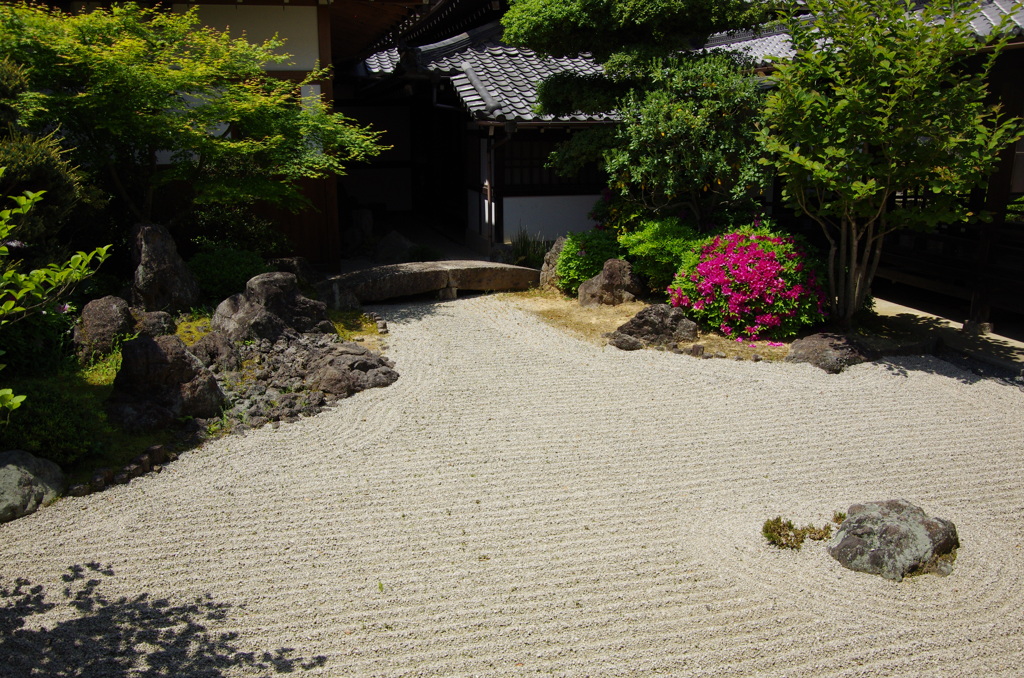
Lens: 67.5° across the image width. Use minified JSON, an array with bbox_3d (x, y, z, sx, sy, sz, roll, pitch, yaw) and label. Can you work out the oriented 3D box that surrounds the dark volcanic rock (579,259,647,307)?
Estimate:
[{"bbox_3d":[1.290,-0.771,9.972,0.832,0.557,0.665,1,15,7],"label":"dark volcanic rock"}]

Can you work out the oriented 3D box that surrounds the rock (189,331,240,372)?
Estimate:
[{"bbox_3d":[-2.662,0.088,6.751,0.462,0.334,0.393,-6,16,-21],"label":"rock"}]

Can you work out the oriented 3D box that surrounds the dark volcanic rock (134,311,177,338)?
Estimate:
[{"bbox_3d":[-3.328,-0.129,7.121,0.420,0.270,0.360,0,15,0],"label":"dark volcanic rock"}]

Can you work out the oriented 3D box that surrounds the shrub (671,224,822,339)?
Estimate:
[{"bbox_3d":[2.650,-0.695,8.446,1.703,1.151,1.567,4,15,17],"label":"shrub"}]

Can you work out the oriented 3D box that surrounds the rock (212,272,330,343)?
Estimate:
[{"bbox_3d":[-2.604,-0.397,8.216,1.240,0.638,0.930,-5,15,-17],"label":"rock"}]

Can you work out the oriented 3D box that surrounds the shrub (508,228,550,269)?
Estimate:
[{"bbox_3d":[0.259,-1.352,11.360,0.640,0.550,0.500,0,15,0],"label":"shrub"}]

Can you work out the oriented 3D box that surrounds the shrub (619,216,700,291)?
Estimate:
[{"bbox_3d":[1.879,-1.079,9.604,1.168,0.907,0.993,0,15,0],"label":"shrub"}]

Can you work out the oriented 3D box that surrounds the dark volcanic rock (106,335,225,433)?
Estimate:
[{"bbox_3d":[-2.457,0.274,5.429,0.800,0.600,0.600,0,15,0],"label":"dark volcanic rock"}]

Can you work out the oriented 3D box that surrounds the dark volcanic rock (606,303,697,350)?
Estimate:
[{"bbox_3d":[1.527,-0.180,8.216,0.955,0.388,0.668,2,15,10],"label":"dark volcanic rock"}]

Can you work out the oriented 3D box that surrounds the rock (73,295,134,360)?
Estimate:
[{"bbox_3d":[-3.524,-0.117,6.597,0.530,0.520,0.460,0,15,0],"label":"rock"}]

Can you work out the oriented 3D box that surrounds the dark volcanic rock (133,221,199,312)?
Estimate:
[{"bbox_3d":[-3.911,-0.793,8.518,0.709,0.976,0.532,-7,16,-24],"label":"dark volcanic rock"}]

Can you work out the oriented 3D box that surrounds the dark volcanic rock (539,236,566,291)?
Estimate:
[{"bbox_3d":[0.568,-0.988,9.976,0.450,0.700,0.400,0,15,0],"label":"dark volcanic rock"}]

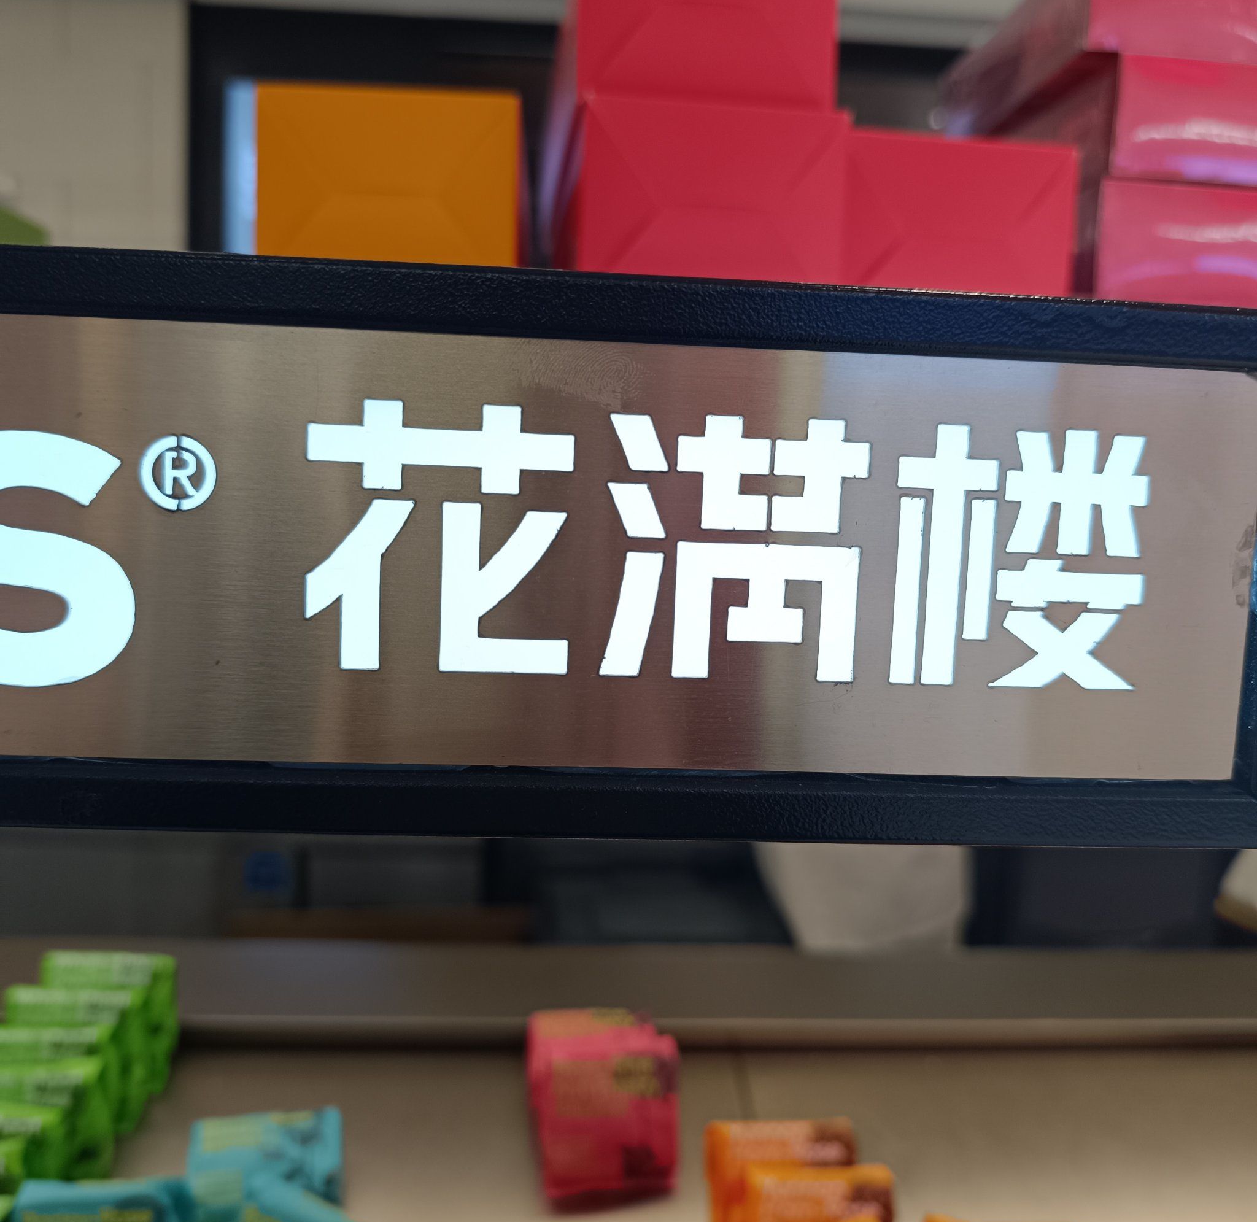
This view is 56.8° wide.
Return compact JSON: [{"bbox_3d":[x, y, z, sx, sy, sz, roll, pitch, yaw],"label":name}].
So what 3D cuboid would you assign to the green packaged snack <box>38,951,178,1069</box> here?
[{"bbox_3d":[-0.355,0.278,0.789,0.077,0.083,0.031,2,-4,-4],"label":"green packaged snack"}]

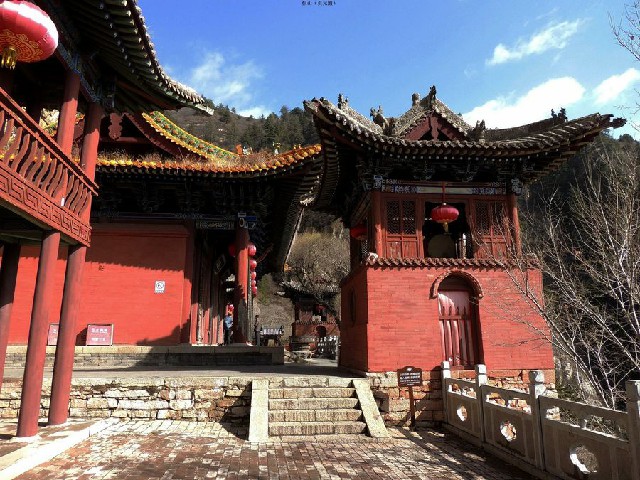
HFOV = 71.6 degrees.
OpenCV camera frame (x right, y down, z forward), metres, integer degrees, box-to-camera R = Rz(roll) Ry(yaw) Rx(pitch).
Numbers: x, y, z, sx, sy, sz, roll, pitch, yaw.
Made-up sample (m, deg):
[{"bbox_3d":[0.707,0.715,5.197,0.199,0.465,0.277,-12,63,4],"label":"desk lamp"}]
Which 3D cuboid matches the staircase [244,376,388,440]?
[{"bbox_3d":[-0.041,3.318,8.875,2.550,0.960,1.550,2,-14,-6],"label":"staircase"}]

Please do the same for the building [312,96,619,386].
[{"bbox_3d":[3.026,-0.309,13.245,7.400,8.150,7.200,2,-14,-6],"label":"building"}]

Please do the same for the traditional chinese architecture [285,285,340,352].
[{"bbox_3d":[-0.017,6.328,40.380,7.100,7.900,7.000,2,-14,-6],"label":"traditional chinese architecture"}]

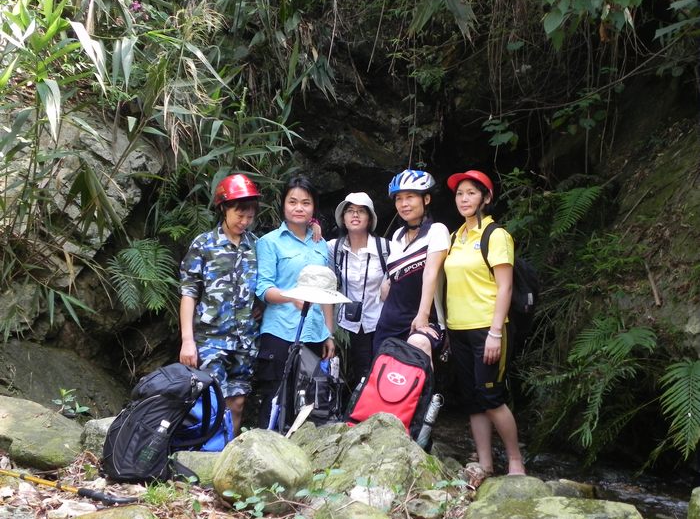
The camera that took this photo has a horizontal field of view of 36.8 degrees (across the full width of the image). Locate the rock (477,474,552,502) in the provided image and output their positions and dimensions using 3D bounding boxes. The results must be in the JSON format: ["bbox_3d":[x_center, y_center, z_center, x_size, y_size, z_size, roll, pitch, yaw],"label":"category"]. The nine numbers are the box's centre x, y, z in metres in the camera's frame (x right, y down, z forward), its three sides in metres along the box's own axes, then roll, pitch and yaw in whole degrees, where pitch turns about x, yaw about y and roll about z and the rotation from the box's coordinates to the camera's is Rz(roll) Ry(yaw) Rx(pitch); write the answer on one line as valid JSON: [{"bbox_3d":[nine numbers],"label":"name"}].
[{"bbox_3d":[0.801,1.122,5.150,0.390,0.180,0.330,0,4,0],"label":"rock"}]

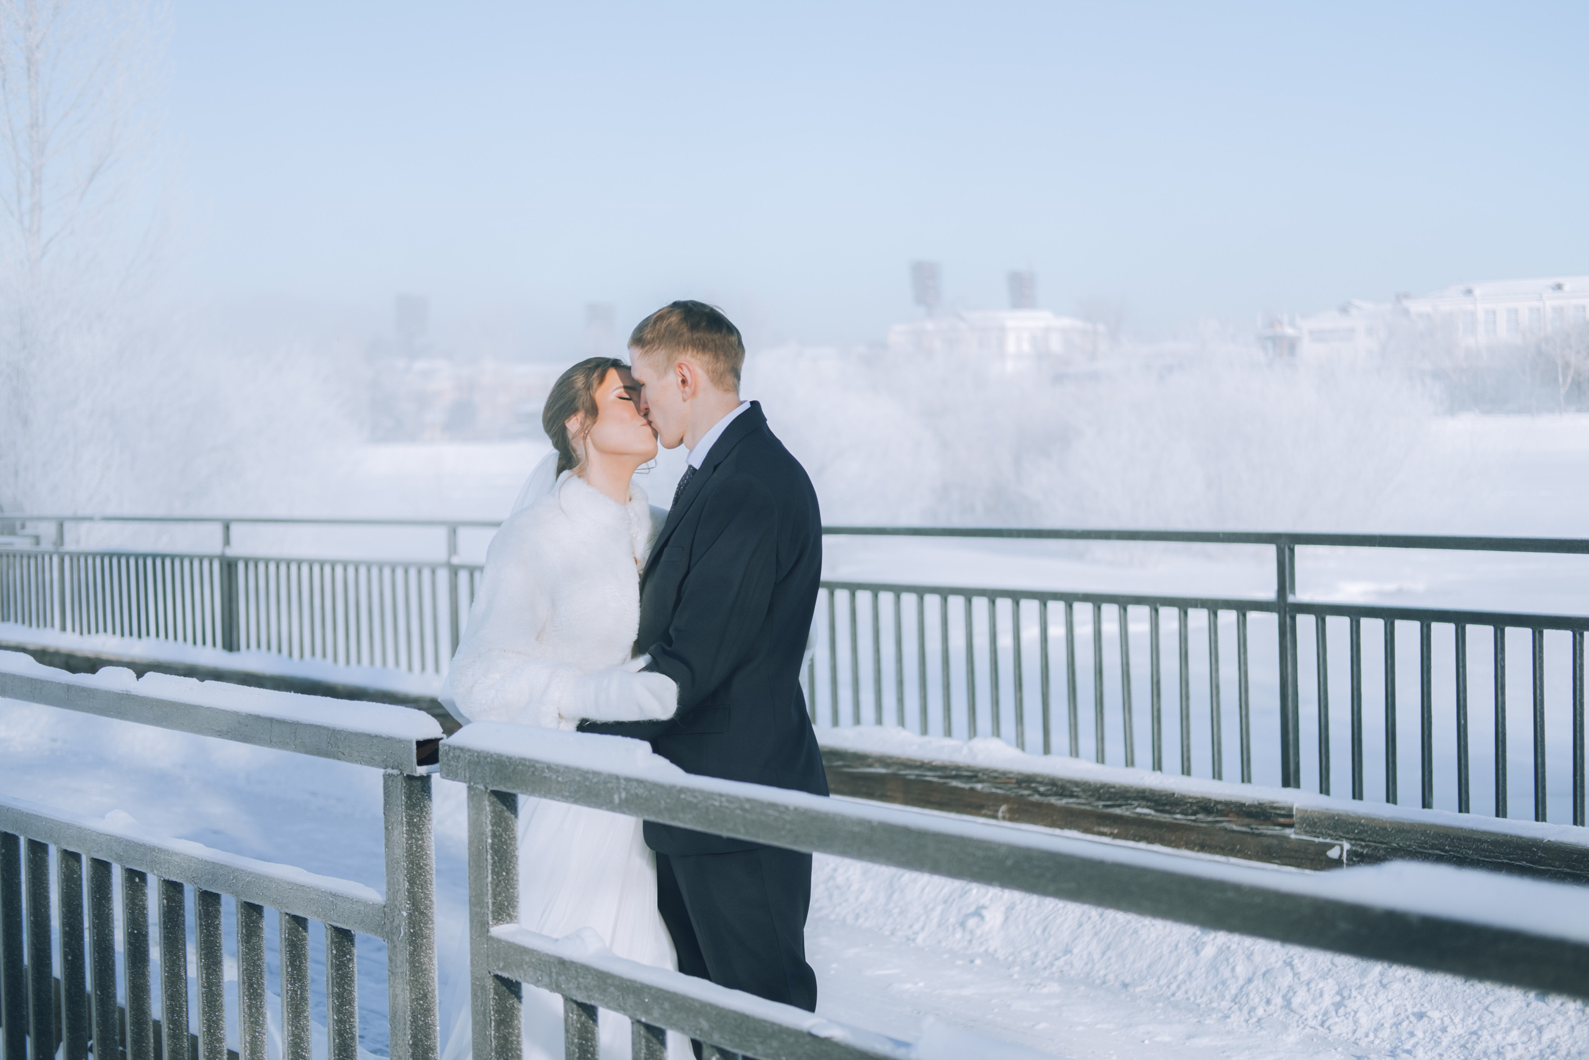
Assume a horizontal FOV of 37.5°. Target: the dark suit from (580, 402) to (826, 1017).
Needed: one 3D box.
[{"bbox_3d":[-0.152,0.539,4.123,0.440,1.520,0.540,-2,2,-5],"label":"dark suit"}]

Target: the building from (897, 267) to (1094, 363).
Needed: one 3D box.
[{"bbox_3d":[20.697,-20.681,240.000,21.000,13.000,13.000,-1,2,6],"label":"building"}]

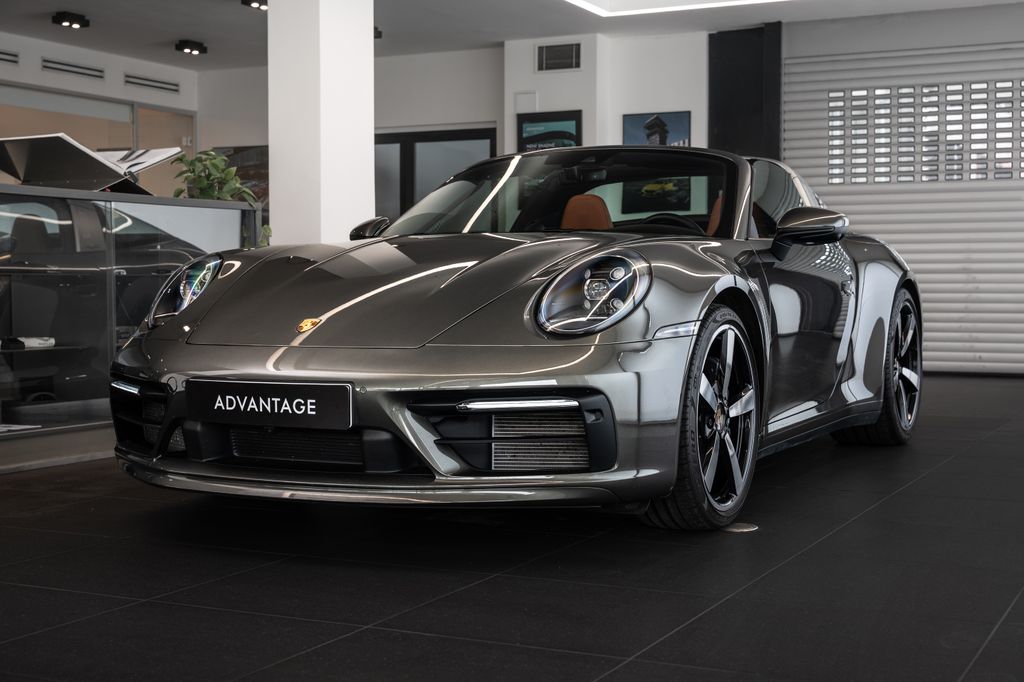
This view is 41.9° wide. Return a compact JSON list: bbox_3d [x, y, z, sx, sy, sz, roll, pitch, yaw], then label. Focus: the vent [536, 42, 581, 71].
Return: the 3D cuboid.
[{"bbox_3d":[0.416,-2.516,11.852,0.435,0.240,0.050,1,3,27],"label":"vent"}]

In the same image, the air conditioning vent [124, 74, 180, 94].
[{"bbox_3d":[-3.565,-2.552,13.249,0.050,0.100,0.745,1,3,29],"label":"air conditioning vent"}]

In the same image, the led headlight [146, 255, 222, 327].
[{"bbox_3d":[-1.010,-0.160,4.138,0.270,0.235,0.360,1,3,28],"label":"led headlight"}]

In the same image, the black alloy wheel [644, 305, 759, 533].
[{"bbox_3d":[0.525,0.216,3.898,0.245,0.670,0.675,1,3,28],"label":"black alloy wheel"}]

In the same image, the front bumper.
[{"bbox_3d":[-0.473,0.200,3.691,1.800,0.440,0.680,1,3,28],"label":"front bumper"}]

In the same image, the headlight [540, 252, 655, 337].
[{"bbox_3d":[0.212,-0.132,3.499,0.270,0.235,0.360,1,3,28],"label":"headlight"}]

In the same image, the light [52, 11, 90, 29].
[{"bbox_3d":[-3.610,-2.619,10.933,0.120,0.095,0.280,1,3,27],"label":"light"}]

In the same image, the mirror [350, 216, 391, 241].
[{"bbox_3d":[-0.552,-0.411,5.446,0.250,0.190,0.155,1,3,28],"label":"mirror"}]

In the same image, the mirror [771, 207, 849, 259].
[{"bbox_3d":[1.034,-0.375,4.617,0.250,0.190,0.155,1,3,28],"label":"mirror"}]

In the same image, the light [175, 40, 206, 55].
[{"bbox_3d":[-2.910,-2.673,12.188,0.120,0.095,0.280,1,3,27],"label":"light"}]

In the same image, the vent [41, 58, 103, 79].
[{"bbox_3d":[-4.059,-2.516,12.364,0.050,0.100,0.745,1,3,29],"label":"vent"}]

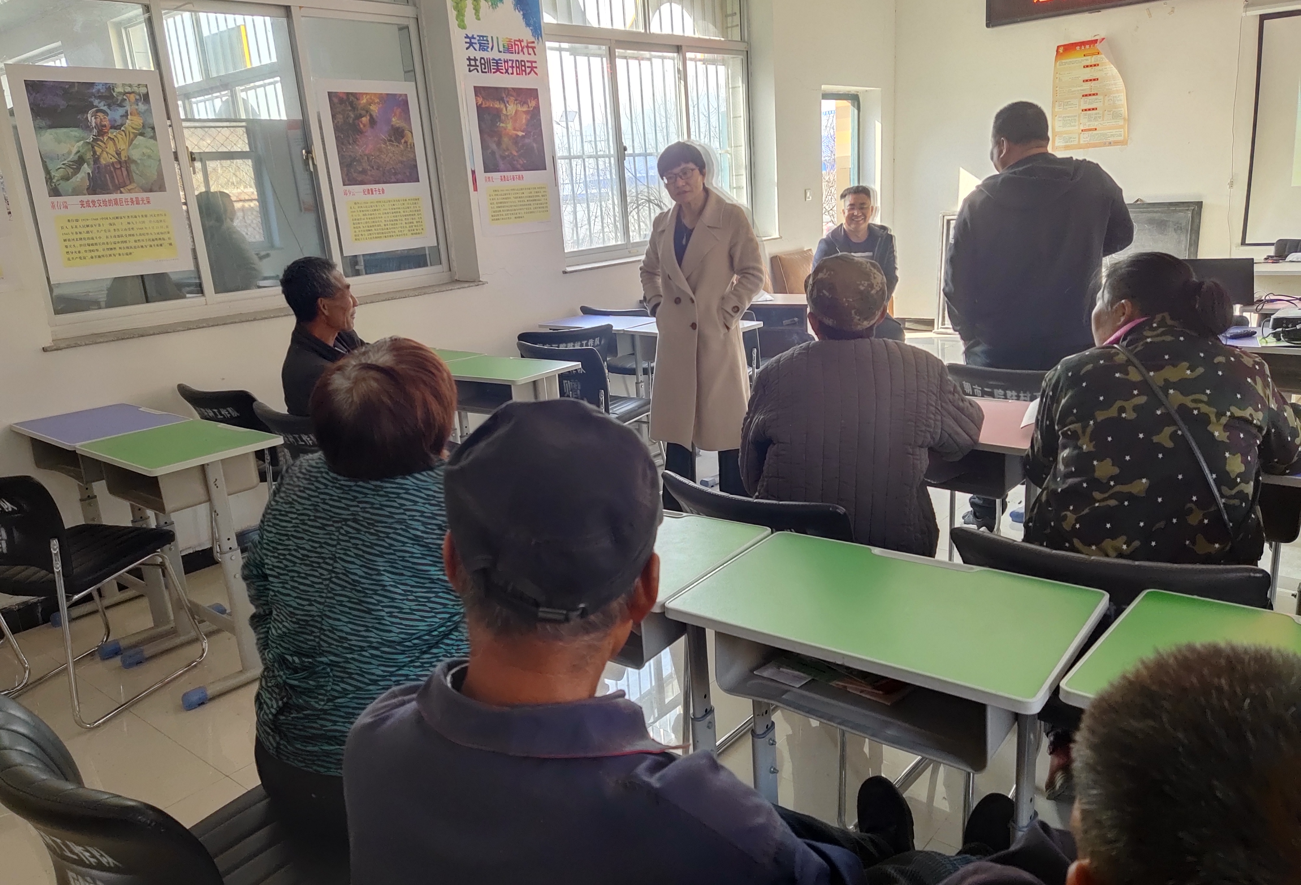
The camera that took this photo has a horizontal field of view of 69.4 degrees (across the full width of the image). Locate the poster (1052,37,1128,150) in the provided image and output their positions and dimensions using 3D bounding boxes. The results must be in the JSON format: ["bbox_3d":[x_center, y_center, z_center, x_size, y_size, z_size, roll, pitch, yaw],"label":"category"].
[{"bbox_3d":[3.357,-2.641,7.168,0.540,0.770,0.040,7,19,35],"label":"poster"}]

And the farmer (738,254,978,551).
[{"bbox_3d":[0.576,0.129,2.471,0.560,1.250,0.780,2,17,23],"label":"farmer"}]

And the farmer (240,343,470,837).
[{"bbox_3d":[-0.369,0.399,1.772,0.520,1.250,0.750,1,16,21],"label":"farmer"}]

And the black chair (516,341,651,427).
[{"bbox_3d":[-0.208,-0.094,4.393,0.520,0.800,0.540,11,21,44],"label":"black chair"}]

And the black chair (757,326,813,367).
[{"bbox_3d":[0.756,-0.257,4.730,0.520,0.790,0.540,7,19,36],"label":"black chair"}]

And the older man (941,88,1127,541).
[{"bbox_3d":[1.449,-0.467,3.654,0.600,1.650,0.440,-2,15,8],"label":"older man"}]

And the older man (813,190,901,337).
[{"bbox_3d":[1.276,-0.827,5.622,0.580,1.340,0.780,-1,16,14],"label":"older man"}]

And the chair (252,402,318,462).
[{"bbox_3d":[-1.110,0.212,3.512,0.500,0.785,0.530,9,20,40],"label":"chair"}]

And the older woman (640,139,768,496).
[{"bbox_3d":[0.240,-0.342,3.643,0.470,1.590,0.340,2,16,22],"label":"older woman"}]

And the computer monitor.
[{"bbox_3d":[2.497,-0.716,4.200,0.390,0.230,0.090,7,19,35],"label":"computer monitor"}]

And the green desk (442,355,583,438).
[{"bbox_3d":[-0.614,0.054,4.011,0.610,0.757,0.425,8,19,37],"label":"green desk"}]

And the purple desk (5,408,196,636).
[{"bbox_3d":[-1.964,0.301,3.473,0.610,0.757,0.425,9,20,39],"label":"purple desk"}]

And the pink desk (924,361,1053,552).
[{"bbox_3d":[1.354,0.072,3.353,0.500,0.785,0.530,9,20,41],"label":"pink desk"}]

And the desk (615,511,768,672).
[{"bbox_3d":[-0.080,0.561,2.018,0.605,0.765,0.420,7,19,36],"label":"desk"}]

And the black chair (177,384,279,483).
[{"bbox_3d":[-1.535,0.116,4.009,0.520,0.800,0.540,8,20,39],"label":"black chair"}]

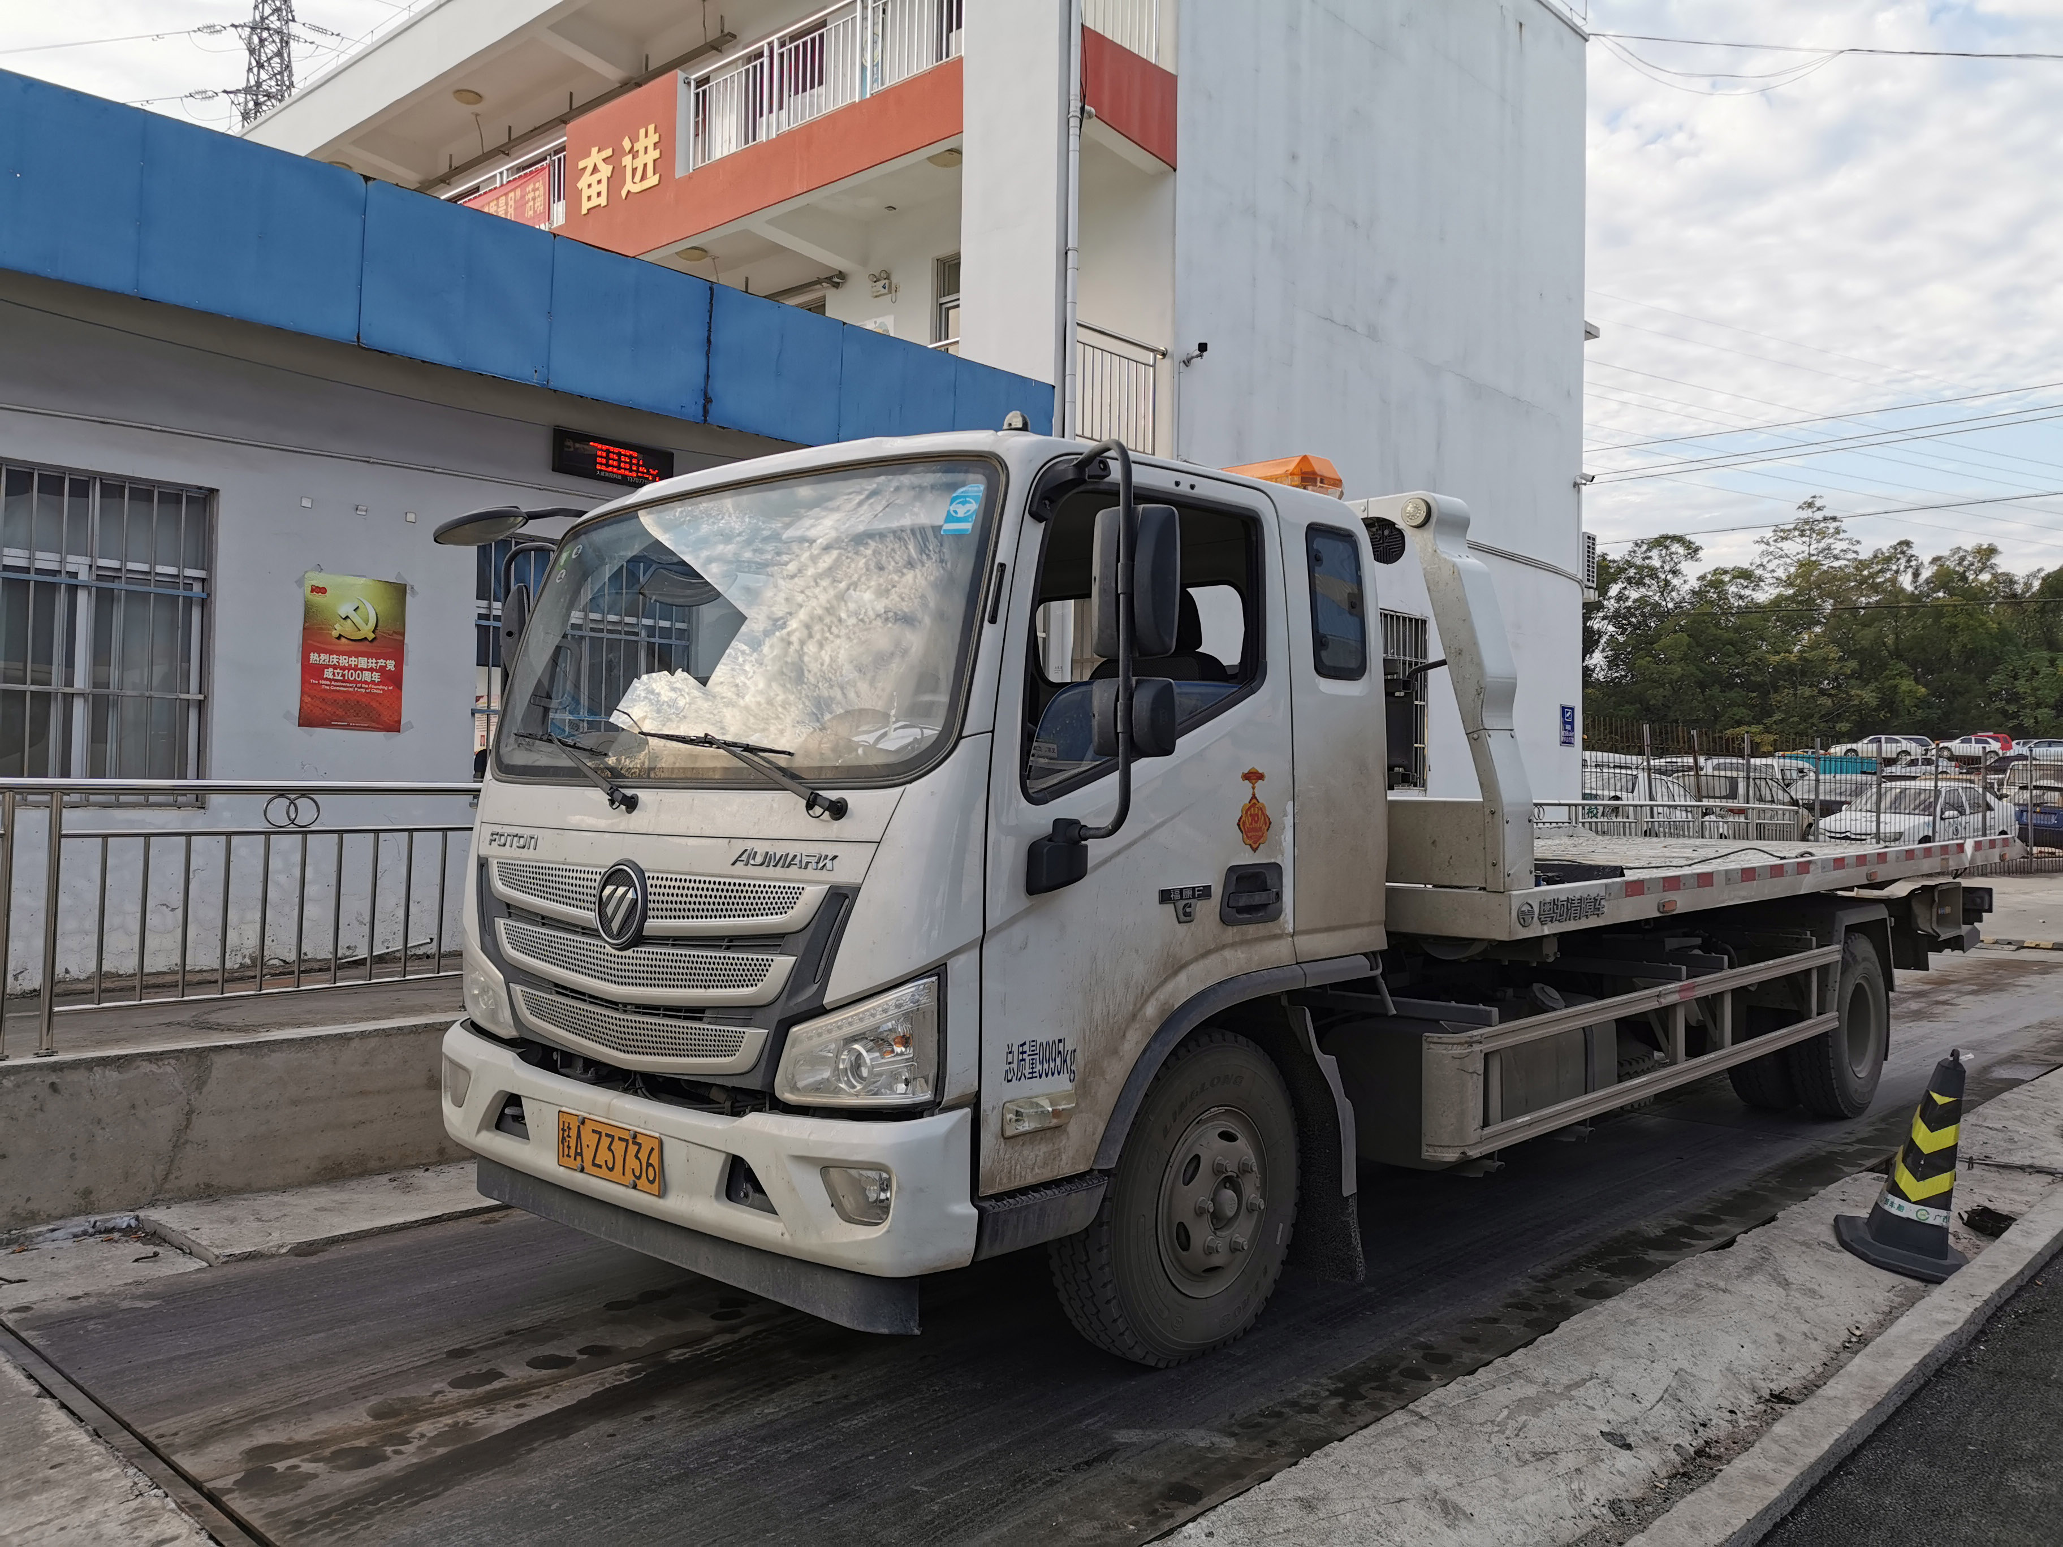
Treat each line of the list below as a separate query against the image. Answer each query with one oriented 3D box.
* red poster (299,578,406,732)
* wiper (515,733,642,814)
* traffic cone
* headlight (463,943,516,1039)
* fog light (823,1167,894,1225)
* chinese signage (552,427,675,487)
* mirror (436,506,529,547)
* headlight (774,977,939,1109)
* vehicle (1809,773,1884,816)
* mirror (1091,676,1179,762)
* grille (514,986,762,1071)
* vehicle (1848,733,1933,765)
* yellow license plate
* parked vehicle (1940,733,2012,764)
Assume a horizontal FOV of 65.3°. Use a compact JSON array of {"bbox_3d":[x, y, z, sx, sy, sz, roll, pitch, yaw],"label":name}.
[{"bbox_3d":[-3.171,-0.561,7.525,0.010,0.710,0.485,1,-1,43],"label":"red poster"},{"bbox_3d":[-1.224,-0.028,4.242,0.080,0.153,0.814,12,0,-39],"label":"wiper"},{"bbox_3d":[2.713,1.132,4.856,0.365,0.640,0.365,12,3,-22],"label":"traffic cone"},{"bbox_3d":[-1.483,0.574,4.526,0.170,0.285,0.390,1,0,-38],"label":"headlight"},{"bbox_3d":[-0.348,0.883,3.393,0.170,0.120,0.085,0,0,28],"label":"fog light"},{"bbox_3d":[-2.195,-1.647,8.482,0.080,0.225,0.710,0,-1,43],"label":"chinese signage"},{"bbox_3d":[-1.605,-0.723,4.700,0.200,0.070,0.210,-20,-11,41],"label":"mirror"},{"bbox_3d":[-0.359,0.577,3.479,0.390,0.285,0.170,0,0,34],"label":"headlight"},{"bbox_3d":[14.828,0.799,29.000,4.400,1.500,1.750,1,-1,-37],"label":"vehicle"},{"bbox_3d":[0.221,-0.117,3.450,0.175,0.178,0.075,0,-2,35],"label":"mirror"},{"bbox_3d":[-0.975,0.644,3.909,1.090,0.165,0.080,-1,-2,43],"label":"grille"},{"bbox_3d":[42.268,-1.162,80.000,4.500,1.440,1.720,0,-2,20],"label":"vehicle"},{"bbox_3d":[-1.016,0.910,3.862,0.440,0.140,0.015,-1,-2,43],"label":"yellow license plate"},{"bbox_3d":[50.089,-1.206,86.000,4.300,1.440,1.700,0,-2,20],"label":"parked vehicle"}]

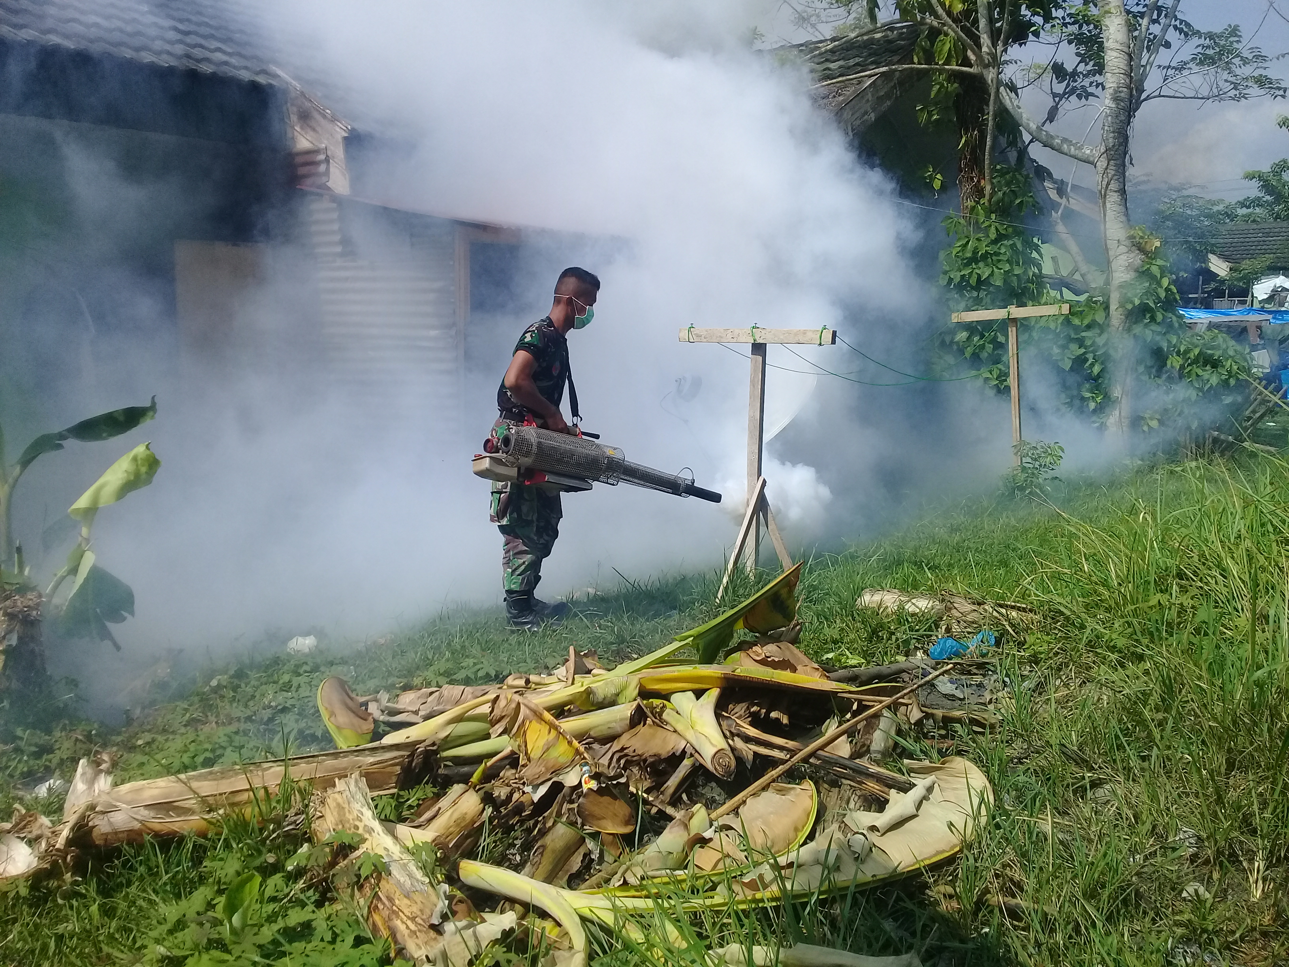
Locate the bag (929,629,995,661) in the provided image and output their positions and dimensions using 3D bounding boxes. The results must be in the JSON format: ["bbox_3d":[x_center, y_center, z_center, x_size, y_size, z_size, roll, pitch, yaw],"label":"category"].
[{"bbox_3d":[1.237,0.634,4.500,0.250,0.110,0.170,0,9,0],"label":"bag"}]

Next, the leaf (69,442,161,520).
[{"bbox_3d":[-2.178,-0.010,4.750,0.400,0.160,0.160,-38,16,-6],"label":"leaf"}]

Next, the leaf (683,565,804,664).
[{"bbox_3d":[0.342,0.460,4.100,0.490,0.190,0.200,-36,20,-15],"label":"leaf"}]

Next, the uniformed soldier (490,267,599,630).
[{"bbox_3d":[-0.460,-0.169,5.300,0.420,1.690,0.500,-3,9,-17],"label":"uniformed soldier"}]

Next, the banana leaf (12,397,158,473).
[{"bbox_3d":[-2.302,-0.201,4.750,0.600,0.150,0.200,-26,13,-6],"label":"banana leaf"}]

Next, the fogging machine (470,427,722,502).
[{"bbox_3d":[-0.227,-0.068,5.060,1.270,0.300,0.270,15,0,-31],"label":"fogging machine"}]

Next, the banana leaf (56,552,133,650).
[{"bbox_3d":[-2.284,0.481,4.800,0.290,0.360,0.200,1,9,6],"label":"banana leaf"}]

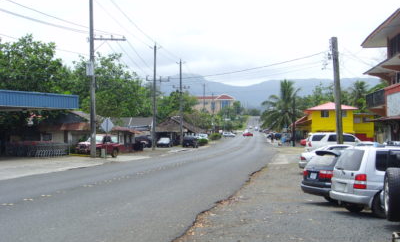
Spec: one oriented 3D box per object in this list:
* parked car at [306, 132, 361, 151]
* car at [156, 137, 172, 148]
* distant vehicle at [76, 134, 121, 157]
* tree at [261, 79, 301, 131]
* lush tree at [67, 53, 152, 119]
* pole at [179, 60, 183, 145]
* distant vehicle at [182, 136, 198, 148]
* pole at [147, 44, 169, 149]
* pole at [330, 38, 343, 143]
[{"bbox_3d":[9.000,1.620,43.300,4.750,1.780,1.860,0,-1,-3],"label":"parked car"},{"bbox_3d":[-4.796,2.973,95.000,1.700,1.420,4.300,-1,-1,6],"label":"car"},{"bbox_3d":[-7.503,1.864,51.500,1.720,1.720,3.950,-1,-1,22],"label":"distant vehicle"},{"bbox_3d":[12.192,-2.045,105.000,6.100,8.700,6.100,0,-1,0],"label":"tree"},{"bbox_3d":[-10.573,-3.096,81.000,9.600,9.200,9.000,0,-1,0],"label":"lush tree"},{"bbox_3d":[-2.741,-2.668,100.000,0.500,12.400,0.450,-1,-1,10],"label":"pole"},{"bbox_3d":[-1.279,3.026,98.500,1.750,1.700,4.300,-1,-1,6],"label":"distant vehicle"},{"bbox_3d":[-4.843,-2.758,79.000,2.500,12.100,0.450,-1,-1,10],"label":"pole"},{"bbox_3d":[7.763,-1.097,39.000,0.360,7.300,0.360,-3,-1,0],"label":"pole"}]

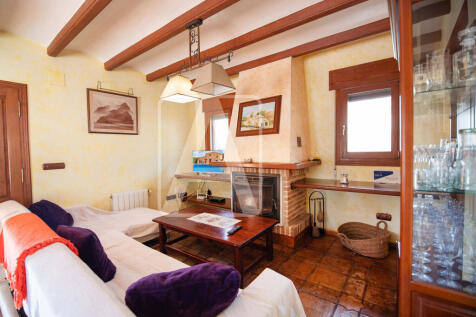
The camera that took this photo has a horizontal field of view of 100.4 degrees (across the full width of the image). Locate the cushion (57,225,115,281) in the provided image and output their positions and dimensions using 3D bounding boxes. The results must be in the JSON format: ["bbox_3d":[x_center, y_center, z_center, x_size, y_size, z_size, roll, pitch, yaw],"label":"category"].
[{"bbox_3d":[-0.995,0.537,1.216,0.432,0.396,0.162,2,30,37],"label":"cushion"}]

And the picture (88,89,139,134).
[{"bbox_3d":[-2.092,-0.762,3.398,0.031,0.684,0.780,2,3,37],"label":"picture"}]

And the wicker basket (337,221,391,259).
[{"bbox_3d":[1.488,0.939,2.362,0.534,0.314,0.492,2,3,37],"label":"wicker basket"}]

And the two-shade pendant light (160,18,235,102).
[{"bbox_3d":[-0.453,-1.063,2.121,0.972,0.768,0.318,2,3,37],"label":"two-shade pendant light"}]

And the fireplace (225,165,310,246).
[{"bbox_3d":[0.409,0.571,3.054,1.224,0.996,0.732,2,3,37],"label":"fireplace"}]

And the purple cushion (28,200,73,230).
[{"bbox_3d":[-1.811,0.538,1.928,0.432,0.396,0.156,2,41,37],"label":"purple cushion"}]

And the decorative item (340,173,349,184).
[{"bbox_3d":[1.415,0.261,2.628,0.090,0.146,0.090,2,3,37],"label":"decorative item"}]

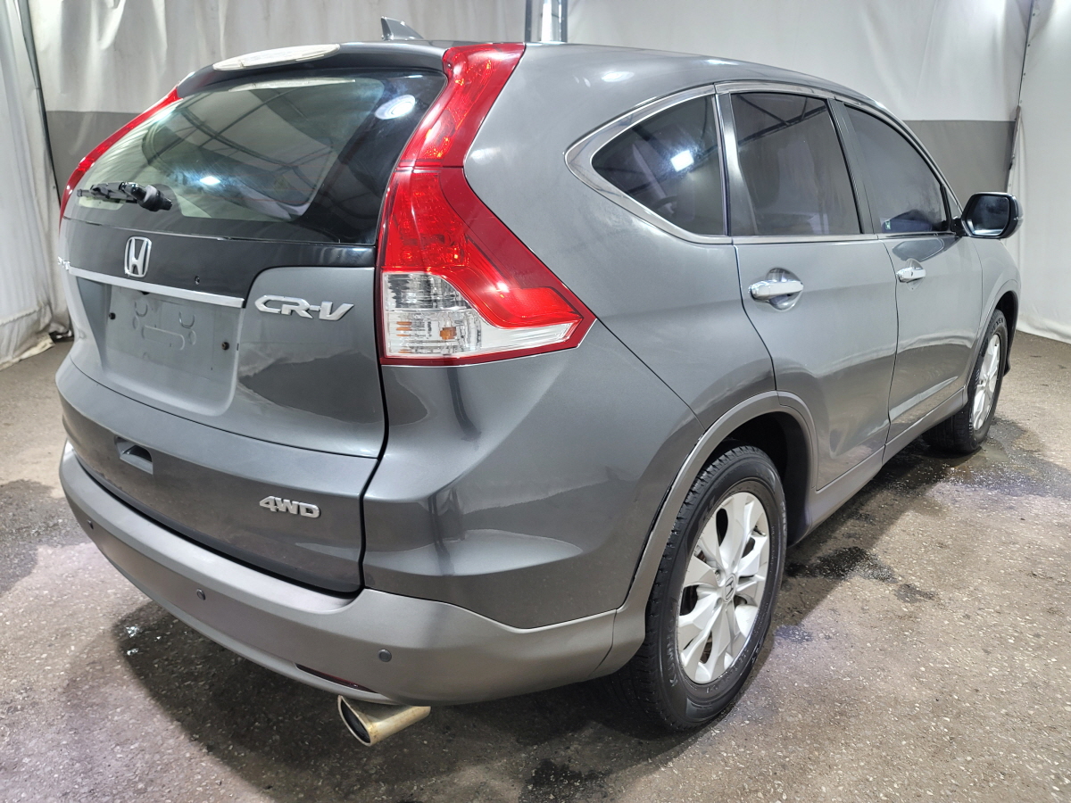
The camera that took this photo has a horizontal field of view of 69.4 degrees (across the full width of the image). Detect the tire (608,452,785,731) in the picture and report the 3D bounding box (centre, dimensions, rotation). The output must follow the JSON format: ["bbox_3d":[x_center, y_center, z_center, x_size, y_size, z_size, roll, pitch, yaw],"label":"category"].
[{"bbox_3d":[0.389,0.430,1.919,0.225,0.715,0.715,14,21,39],"label":"tire"}]

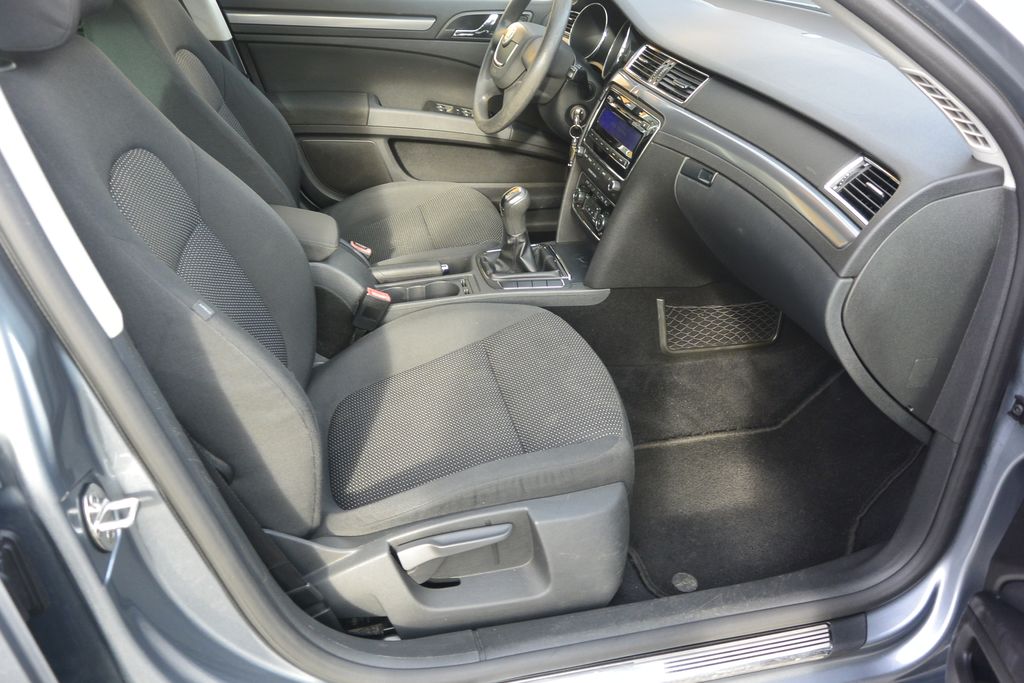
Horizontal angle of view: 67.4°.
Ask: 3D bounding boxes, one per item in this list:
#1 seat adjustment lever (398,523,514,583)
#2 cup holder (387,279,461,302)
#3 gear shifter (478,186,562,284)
[{"bbox_3d":[-0.071,0.255,0.923,0.134,0.063,0.036,-3,30,-13],"label":"seat adjustment lever"},{"bbox_3d":[-0.166,-0.062,1.377,0.148,0.062,0.075,-3,30,-13],"label":"cup holder"},{"bbox_3d":[0.015,-0.214,1.428,0.138,0.164,0.126,-3,30,-13],"label":"gear shifter"}]

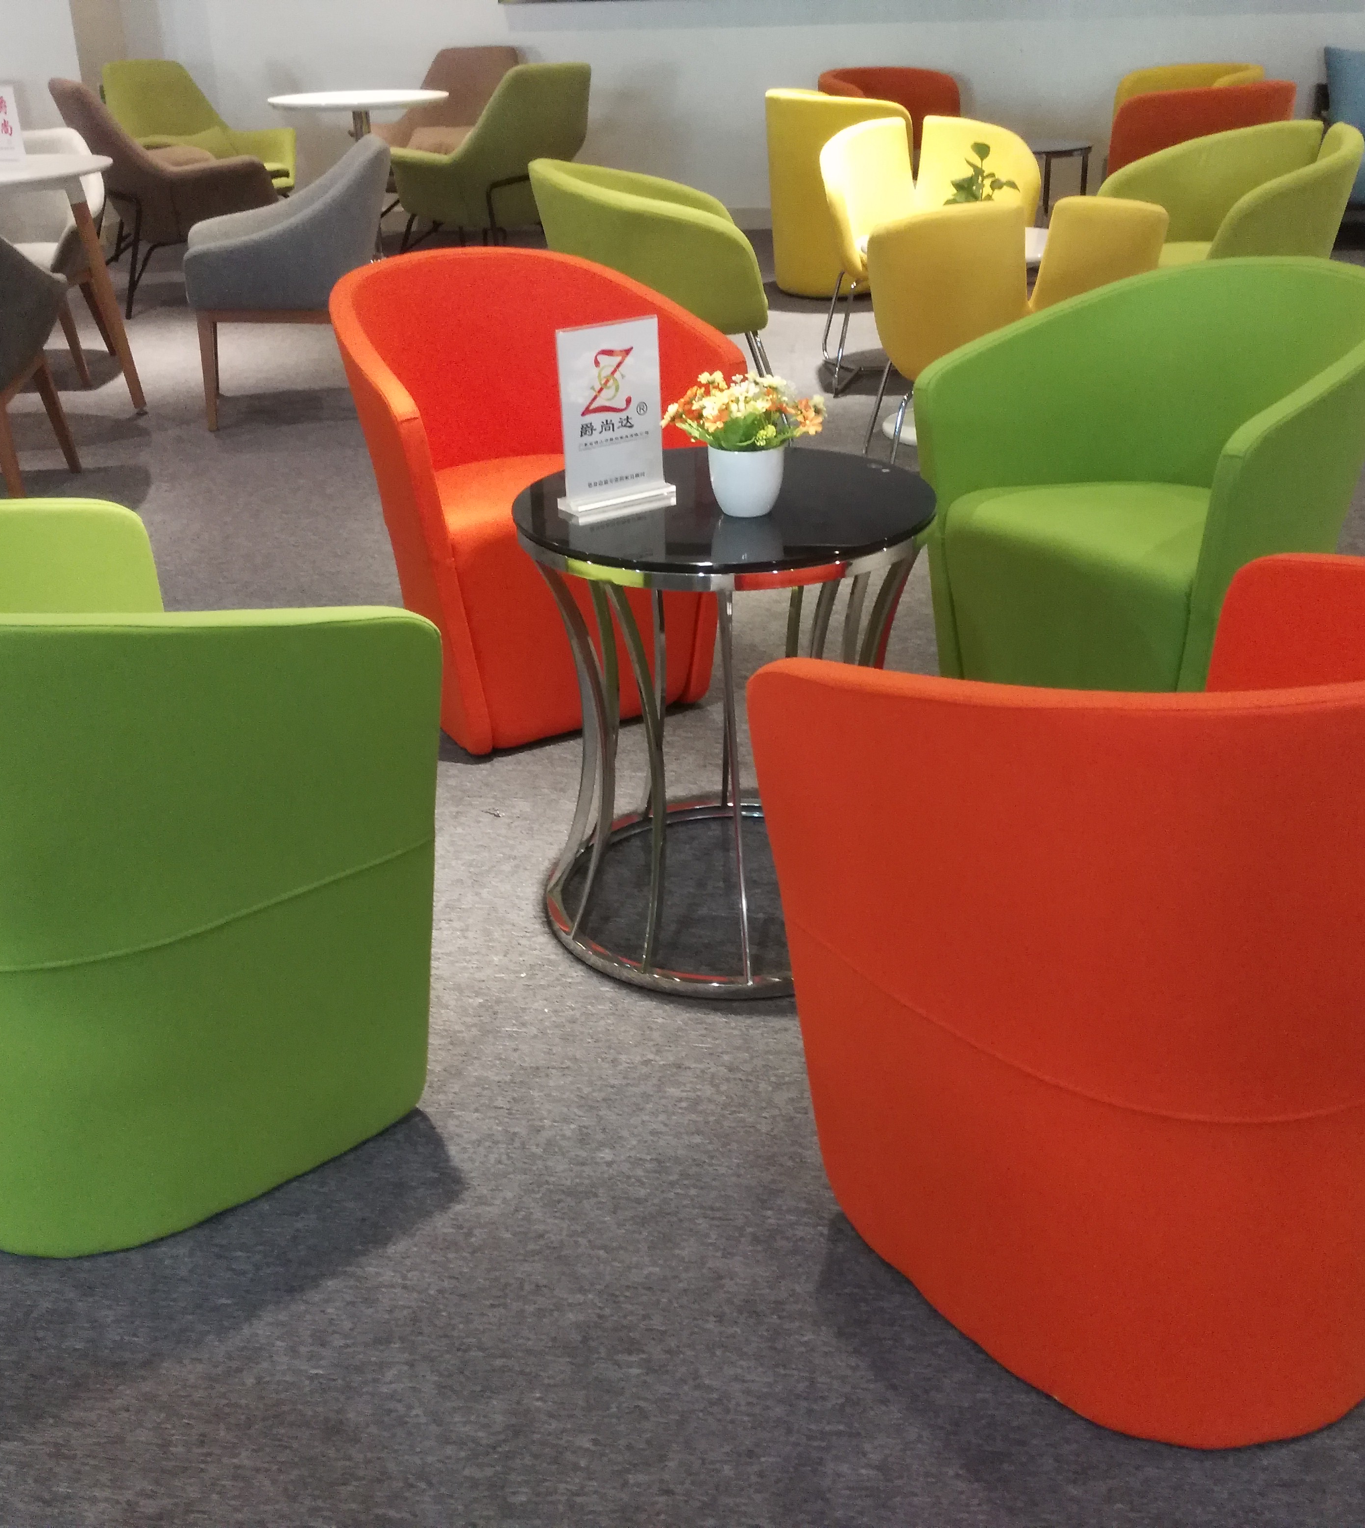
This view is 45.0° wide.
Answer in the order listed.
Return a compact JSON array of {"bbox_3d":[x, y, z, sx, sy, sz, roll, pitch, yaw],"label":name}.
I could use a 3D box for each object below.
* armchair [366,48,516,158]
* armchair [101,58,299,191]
[{"bbox_3d":[-1.143,-3.000,8.080,0.740,0.890,0.760,15,30,31],"label":"armchair"},{"bbox_3d":[-2.382,-2.940,8.046,0.740,0.880,0.760,-24,33,-39],"label":"armchair"}]

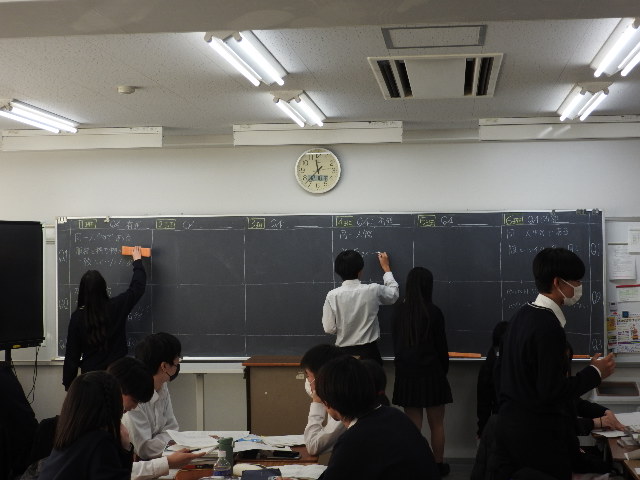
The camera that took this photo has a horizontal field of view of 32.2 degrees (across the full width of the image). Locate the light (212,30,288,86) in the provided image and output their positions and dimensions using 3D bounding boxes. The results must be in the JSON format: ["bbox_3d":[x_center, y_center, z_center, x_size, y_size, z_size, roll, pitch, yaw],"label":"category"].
[{"bbox_3d":[-0.351,-0.883,5.468,0.209,0.080,1.264,-1,-1,7],"label":"light"}]

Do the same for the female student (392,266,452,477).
[{"bbox_3d":[0.774,0.986,8.367,0.443,1.557,0.340,-1,-1,10],"label":"female student"}]

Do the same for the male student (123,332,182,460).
[{"bbox_3d":[-0.817,1.094,5.520,0.560,1.266,0.460,-1,-1,28],"label":"male student"}]

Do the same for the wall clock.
[{"bbox_3d":[-0.018,-0.548,8.877,0.370,0.370,0.050,-1,-1,7],"label":"wall clock"}]

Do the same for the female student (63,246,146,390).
[{"bbox_3d":[-1.743,0.917,9.039,0.643,1.730,0.430,-1,-1,7],"label":"female student"}]

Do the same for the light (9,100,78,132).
[{"bbox_3d":[-1.952,-0.828,7.590,0.209,0.080,1.274,-1,-1,7],"label":"light"}]

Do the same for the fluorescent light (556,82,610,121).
[{"bbox_3d":[1.698,-0.872,7.155,0.209,0.080,1.283,-1,-1,7],"label":"fluorescent light"}]

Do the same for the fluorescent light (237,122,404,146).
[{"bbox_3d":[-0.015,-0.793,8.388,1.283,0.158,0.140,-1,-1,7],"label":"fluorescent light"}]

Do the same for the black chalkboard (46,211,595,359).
[{"bbox_3d":[0.018,0.374,8.846,4.405,1.160,0.080,-1,-1,7],"label":"black chalkboard"}]

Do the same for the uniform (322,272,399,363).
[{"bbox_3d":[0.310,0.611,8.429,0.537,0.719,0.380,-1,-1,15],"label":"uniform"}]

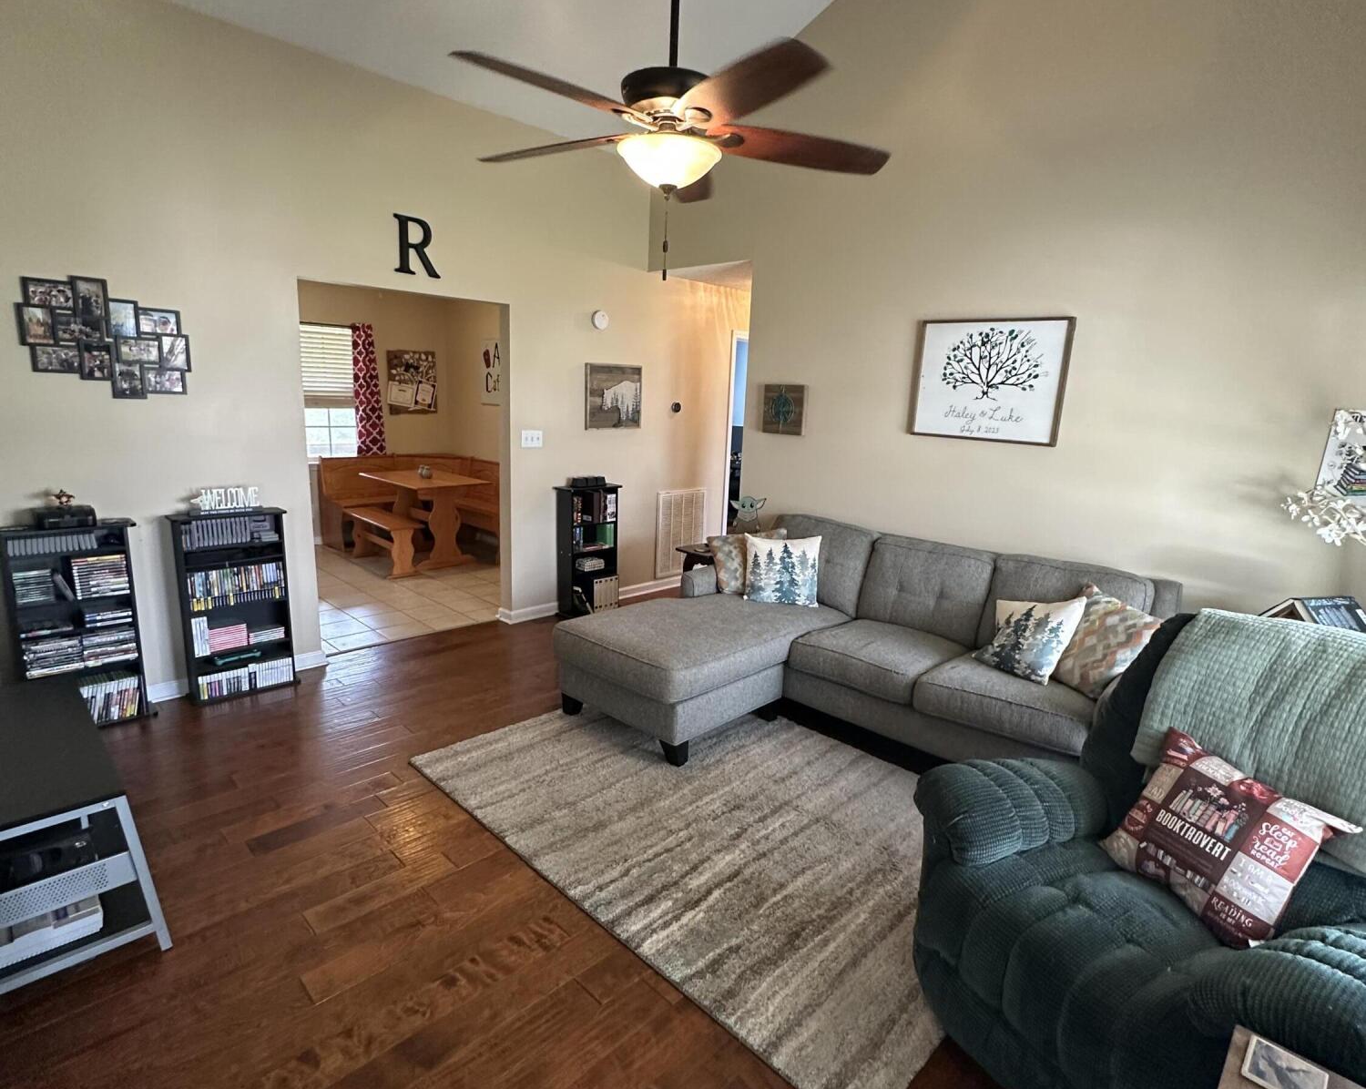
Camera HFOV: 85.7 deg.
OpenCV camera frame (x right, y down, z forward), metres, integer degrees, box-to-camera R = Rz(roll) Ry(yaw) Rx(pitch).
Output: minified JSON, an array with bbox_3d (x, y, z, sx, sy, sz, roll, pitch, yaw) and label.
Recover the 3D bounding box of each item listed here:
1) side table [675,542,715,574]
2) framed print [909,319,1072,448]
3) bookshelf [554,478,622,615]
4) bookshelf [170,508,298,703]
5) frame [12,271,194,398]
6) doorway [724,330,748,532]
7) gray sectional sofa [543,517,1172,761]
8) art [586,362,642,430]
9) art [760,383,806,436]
[{"bbox_3d":[0.226,0.323,4.923,0.354,0.596,0.443,14,16,43],"label":"side table"},{"bbox_3d":[1.546,-0.833,3.762,0.780,0.602,0.025,14,16,43],"label":"framed print"},{"bbox_3d":[-0.674,0.041,5.301,0.178,0.921,0.483,14,16,43],"label":"bookshelf"},{"bbox_3d":[-2.250,0.306,3.716,0.178,0.921,0.506,14,16,43],"label":"bookshelf"},{"bbox_3d":[-2.524,-0.900,3.244,0.023,0.506,0.603,14,16,43],"label":"frame"},{"bbox_3d":[0.641,-0.803,6.686,0.131,2.112,0.865,14,16,43],"label":"doorway"},{"bbox_3d":[0.752,0.479,3.494,2.343,0.918,1.691,14,16,43],"label":"gray sectional sofa"},{"bbox_3d":[-0.508,-1.059,5.309,0.034,0.454,0.489,14,16,43],"label":"art"},{"bbox_3d":[0.641,-0.847,4.658,0.314,0.301,0.028,14,16,43],"label":"art"}]

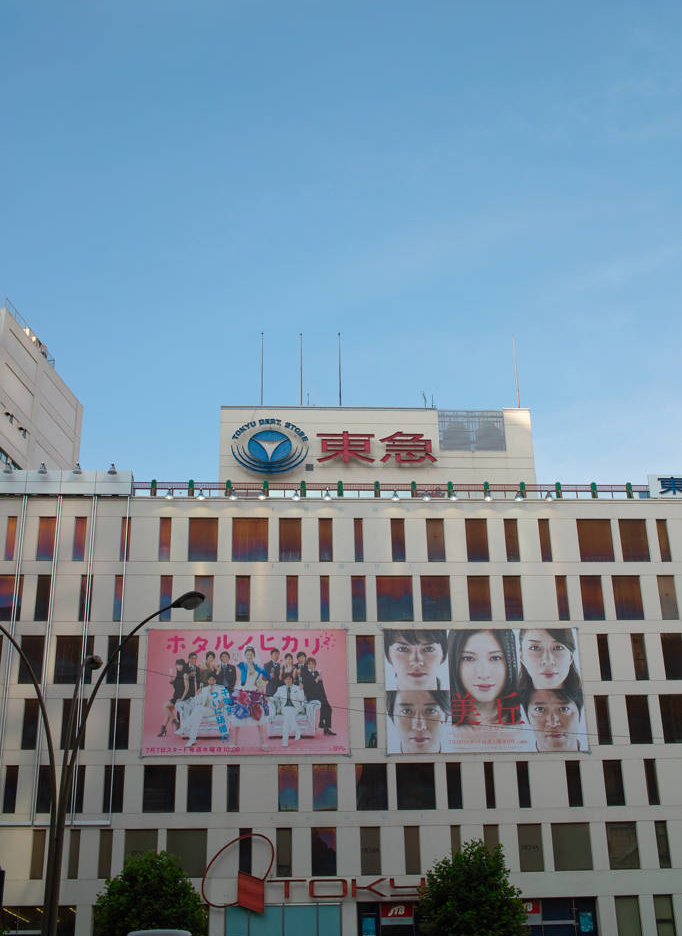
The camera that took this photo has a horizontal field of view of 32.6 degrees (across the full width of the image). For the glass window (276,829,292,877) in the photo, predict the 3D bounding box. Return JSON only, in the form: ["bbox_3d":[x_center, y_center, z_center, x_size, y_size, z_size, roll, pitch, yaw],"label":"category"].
[{"bbox_3d":[-3.266,22.270,67.478,0.877,2.676,0.200,0,-22,-4],"label":"glass window"}]

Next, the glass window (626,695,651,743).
[{"bbox_3d":[17.745,14.948,69.409,1.371,2.875,0.200,0,-20,-4],"label":"glass window"}]

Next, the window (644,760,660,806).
[{"bbox_3d":[17.948,18.094,67.141,0.644,2.568,0.150,0,-23,-3],"label":"window"}]

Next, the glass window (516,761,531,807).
[{"bbox_3d":[10.924,18.910,69.598,0.707,2.673,0.150,0,-21,-4],"label":"glass window"}]

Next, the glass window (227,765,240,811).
[{"bbox_3d":[-6.310,18.870,68.607,0.701,2.691,0.200,0,-22,-4],"label":"glass window"}]

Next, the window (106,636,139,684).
[{"bbox_3d":[-13.203,11.636,70.677,1.824,2.901,0.150,0,-21,-4],"label":"window"}]

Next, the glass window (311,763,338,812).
[{"bbox_3d":[-0.928,18.913,68.971,1.463,2.662,0.200,0,-22,-4],"label":"glass window"}]

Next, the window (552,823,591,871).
[{"bbox_3d":[13.683,22.378,68.877,2.293,2.672,0.150,0,-23,-4],"label":"window"}]

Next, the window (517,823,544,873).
[{"bbox_3d":[10.828,21.632,66.460,1.391,2.613,0.200,0,-20,-4],"label":"window"}]

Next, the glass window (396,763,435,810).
[{"bbox_3d":[4.294,18.131,66.380,2.191,2.574,0.150,0,-23,-3],"label":"glass window"}]

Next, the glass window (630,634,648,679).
[{"bbox_3d":[18.783,11.858,73.158,0.851,2.926,0.200,0,-22,-4],"label":"glass window"}]

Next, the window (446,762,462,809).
[{"bbox_3d":[6.816,19.033,69.773,0.872,2.688,0.150,0,-23,-4],"label":"window"}]

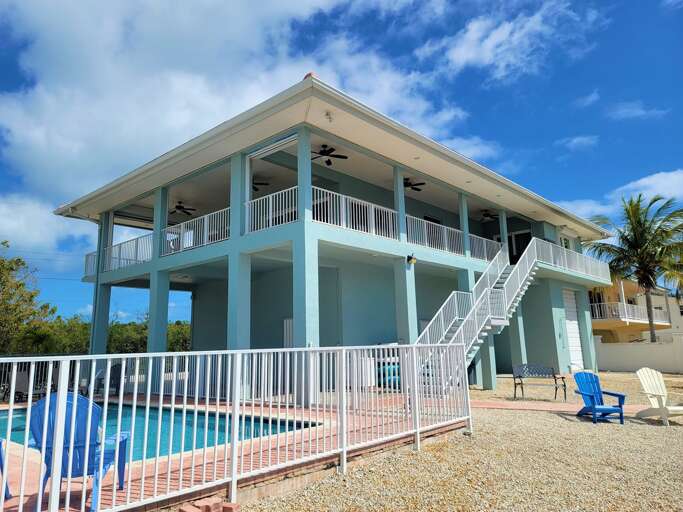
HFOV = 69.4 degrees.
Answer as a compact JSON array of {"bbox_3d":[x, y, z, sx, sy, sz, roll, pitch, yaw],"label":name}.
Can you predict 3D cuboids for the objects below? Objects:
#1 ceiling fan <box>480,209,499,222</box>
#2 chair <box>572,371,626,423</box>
[{"bbox_3d":[6.291,-1.775,21.371,1.300,0.450,1.300,-10,-13,41],"label":"ceiling fan"},{"bbox_3d":[5.036,2.779,9.763,0.700,0.930,0.870,-1,-10,0],"label":"chair"}]

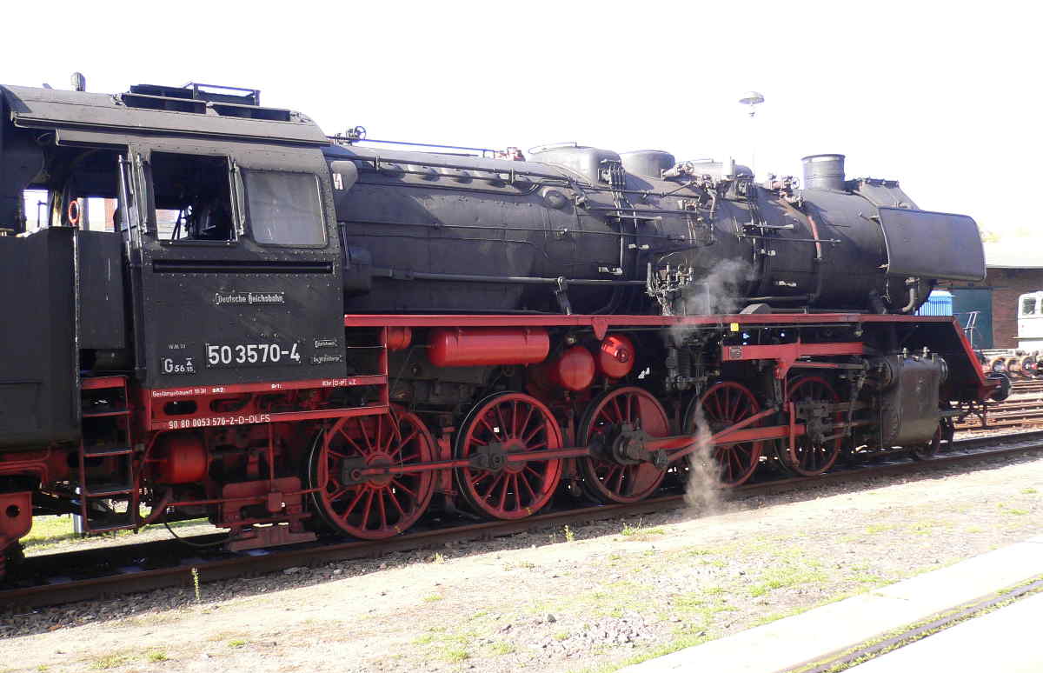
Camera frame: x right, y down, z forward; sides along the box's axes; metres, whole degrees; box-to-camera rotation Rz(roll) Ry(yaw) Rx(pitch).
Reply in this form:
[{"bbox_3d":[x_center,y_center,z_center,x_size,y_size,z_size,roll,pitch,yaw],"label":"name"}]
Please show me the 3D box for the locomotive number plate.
[{"bbox_3d":[-2.306,0.153,9.085,0.868,0.176,0.025,-1,-2,-36],"label":"locomotive number plate"}]

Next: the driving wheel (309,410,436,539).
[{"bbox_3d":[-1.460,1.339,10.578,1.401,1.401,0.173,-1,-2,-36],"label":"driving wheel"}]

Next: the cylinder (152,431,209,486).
[{"bbox_3d":[-2.969,1.065,9.221,0.416,0.447,0.447,-1,-2,-36],"label":"cylinder"}]

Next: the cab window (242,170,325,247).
[{"bbox_3d":[-2.117,-1.140,9.410,0.710,0.680,0.051,-1,-11,-36],"label":"cab window"}]

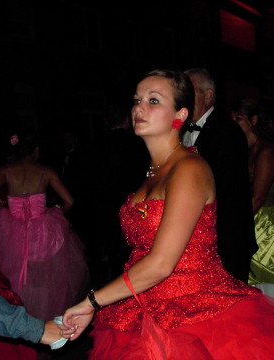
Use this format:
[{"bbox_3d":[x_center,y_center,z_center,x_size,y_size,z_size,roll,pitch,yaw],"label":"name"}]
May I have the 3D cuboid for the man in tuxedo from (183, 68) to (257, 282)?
[{"bbox_3d":[0.345,0.340,2.950,0.360,1.770,0.540,-5,5,-41],"label":"man in tuxedo"}]

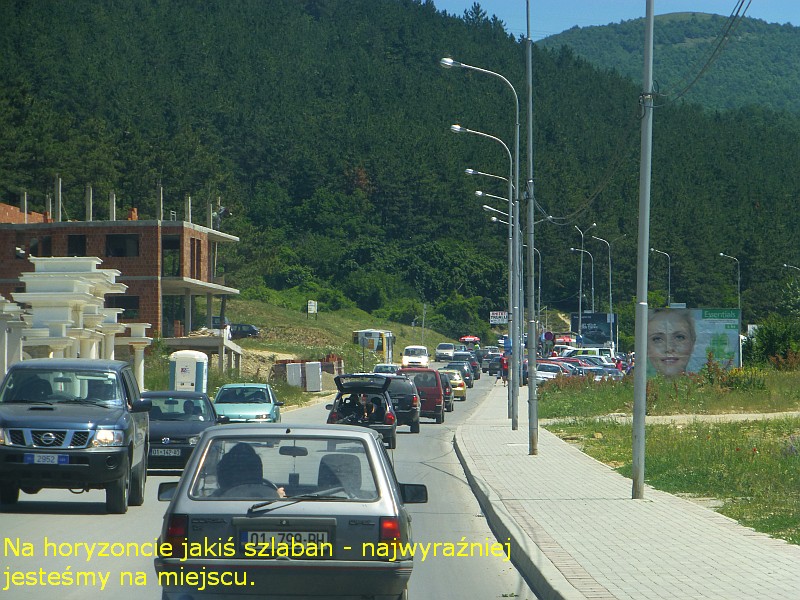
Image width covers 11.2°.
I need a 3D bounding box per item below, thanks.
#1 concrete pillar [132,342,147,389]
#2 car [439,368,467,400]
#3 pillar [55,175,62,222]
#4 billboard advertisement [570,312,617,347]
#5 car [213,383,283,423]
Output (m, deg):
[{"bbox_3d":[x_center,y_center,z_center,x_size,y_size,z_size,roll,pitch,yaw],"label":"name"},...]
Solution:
[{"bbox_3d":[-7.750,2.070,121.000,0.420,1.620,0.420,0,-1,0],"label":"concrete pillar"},{"bbox_3d":[2.330,4.070,194.000,1.710,1.460,4.050,0,-1,2],"label":"car"},{"bbox_3d":[-17.873,-5.315,213.000,0.290,2.500,0.320,0,-1,4],"label":"pillar"},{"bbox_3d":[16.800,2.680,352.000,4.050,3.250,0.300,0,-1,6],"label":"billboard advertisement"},{"bbox_3d":[-3.950,2.870,103.000,1.660,1.480,3.850,0,-1,1],"label":"car"}]

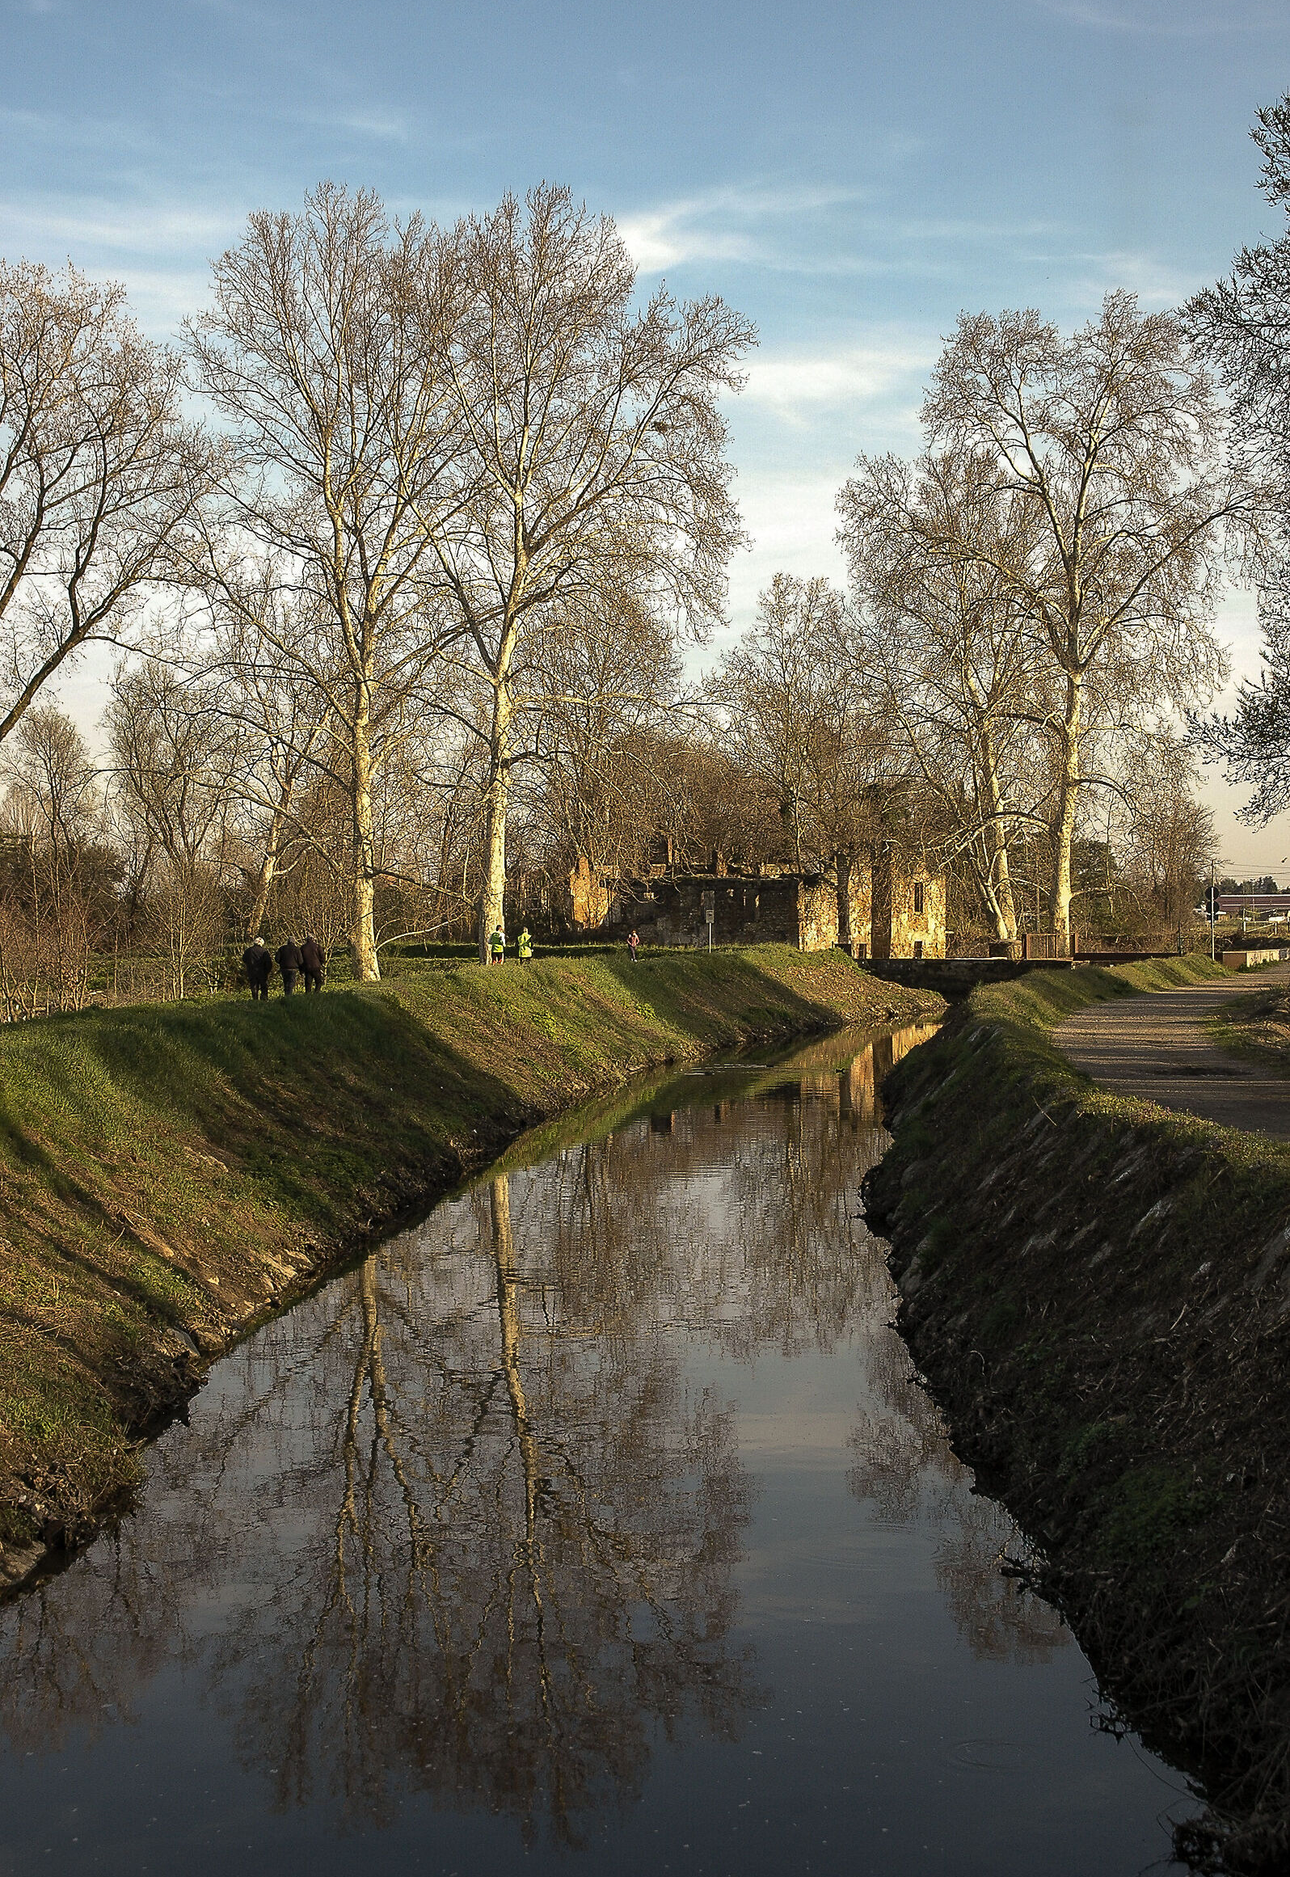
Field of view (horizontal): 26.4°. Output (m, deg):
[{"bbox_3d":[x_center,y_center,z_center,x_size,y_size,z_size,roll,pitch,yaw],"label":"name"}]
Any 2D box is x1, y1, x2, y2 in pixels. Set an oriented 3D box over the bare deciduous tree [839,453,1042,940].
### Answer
[{"bbox_3d":[17.678,-14.215,163.000,12.325,29.239,11.956,-1,1,0],"label":"bare deciduous tree"}]

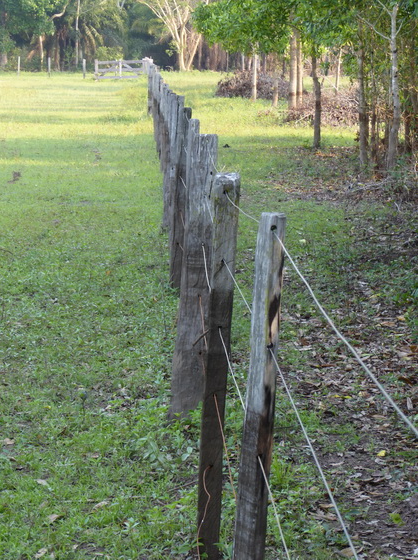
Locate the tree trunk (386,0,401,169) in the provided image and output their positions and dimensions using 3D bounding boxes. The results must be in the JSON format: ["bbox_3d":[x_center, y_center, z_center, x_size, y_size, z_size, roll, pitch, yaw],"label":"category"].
[{"bbox_3d":[2.640,-2.764,31.247,0.200,2.338,0.180,0,6,0],"label":"tree trunk"}]

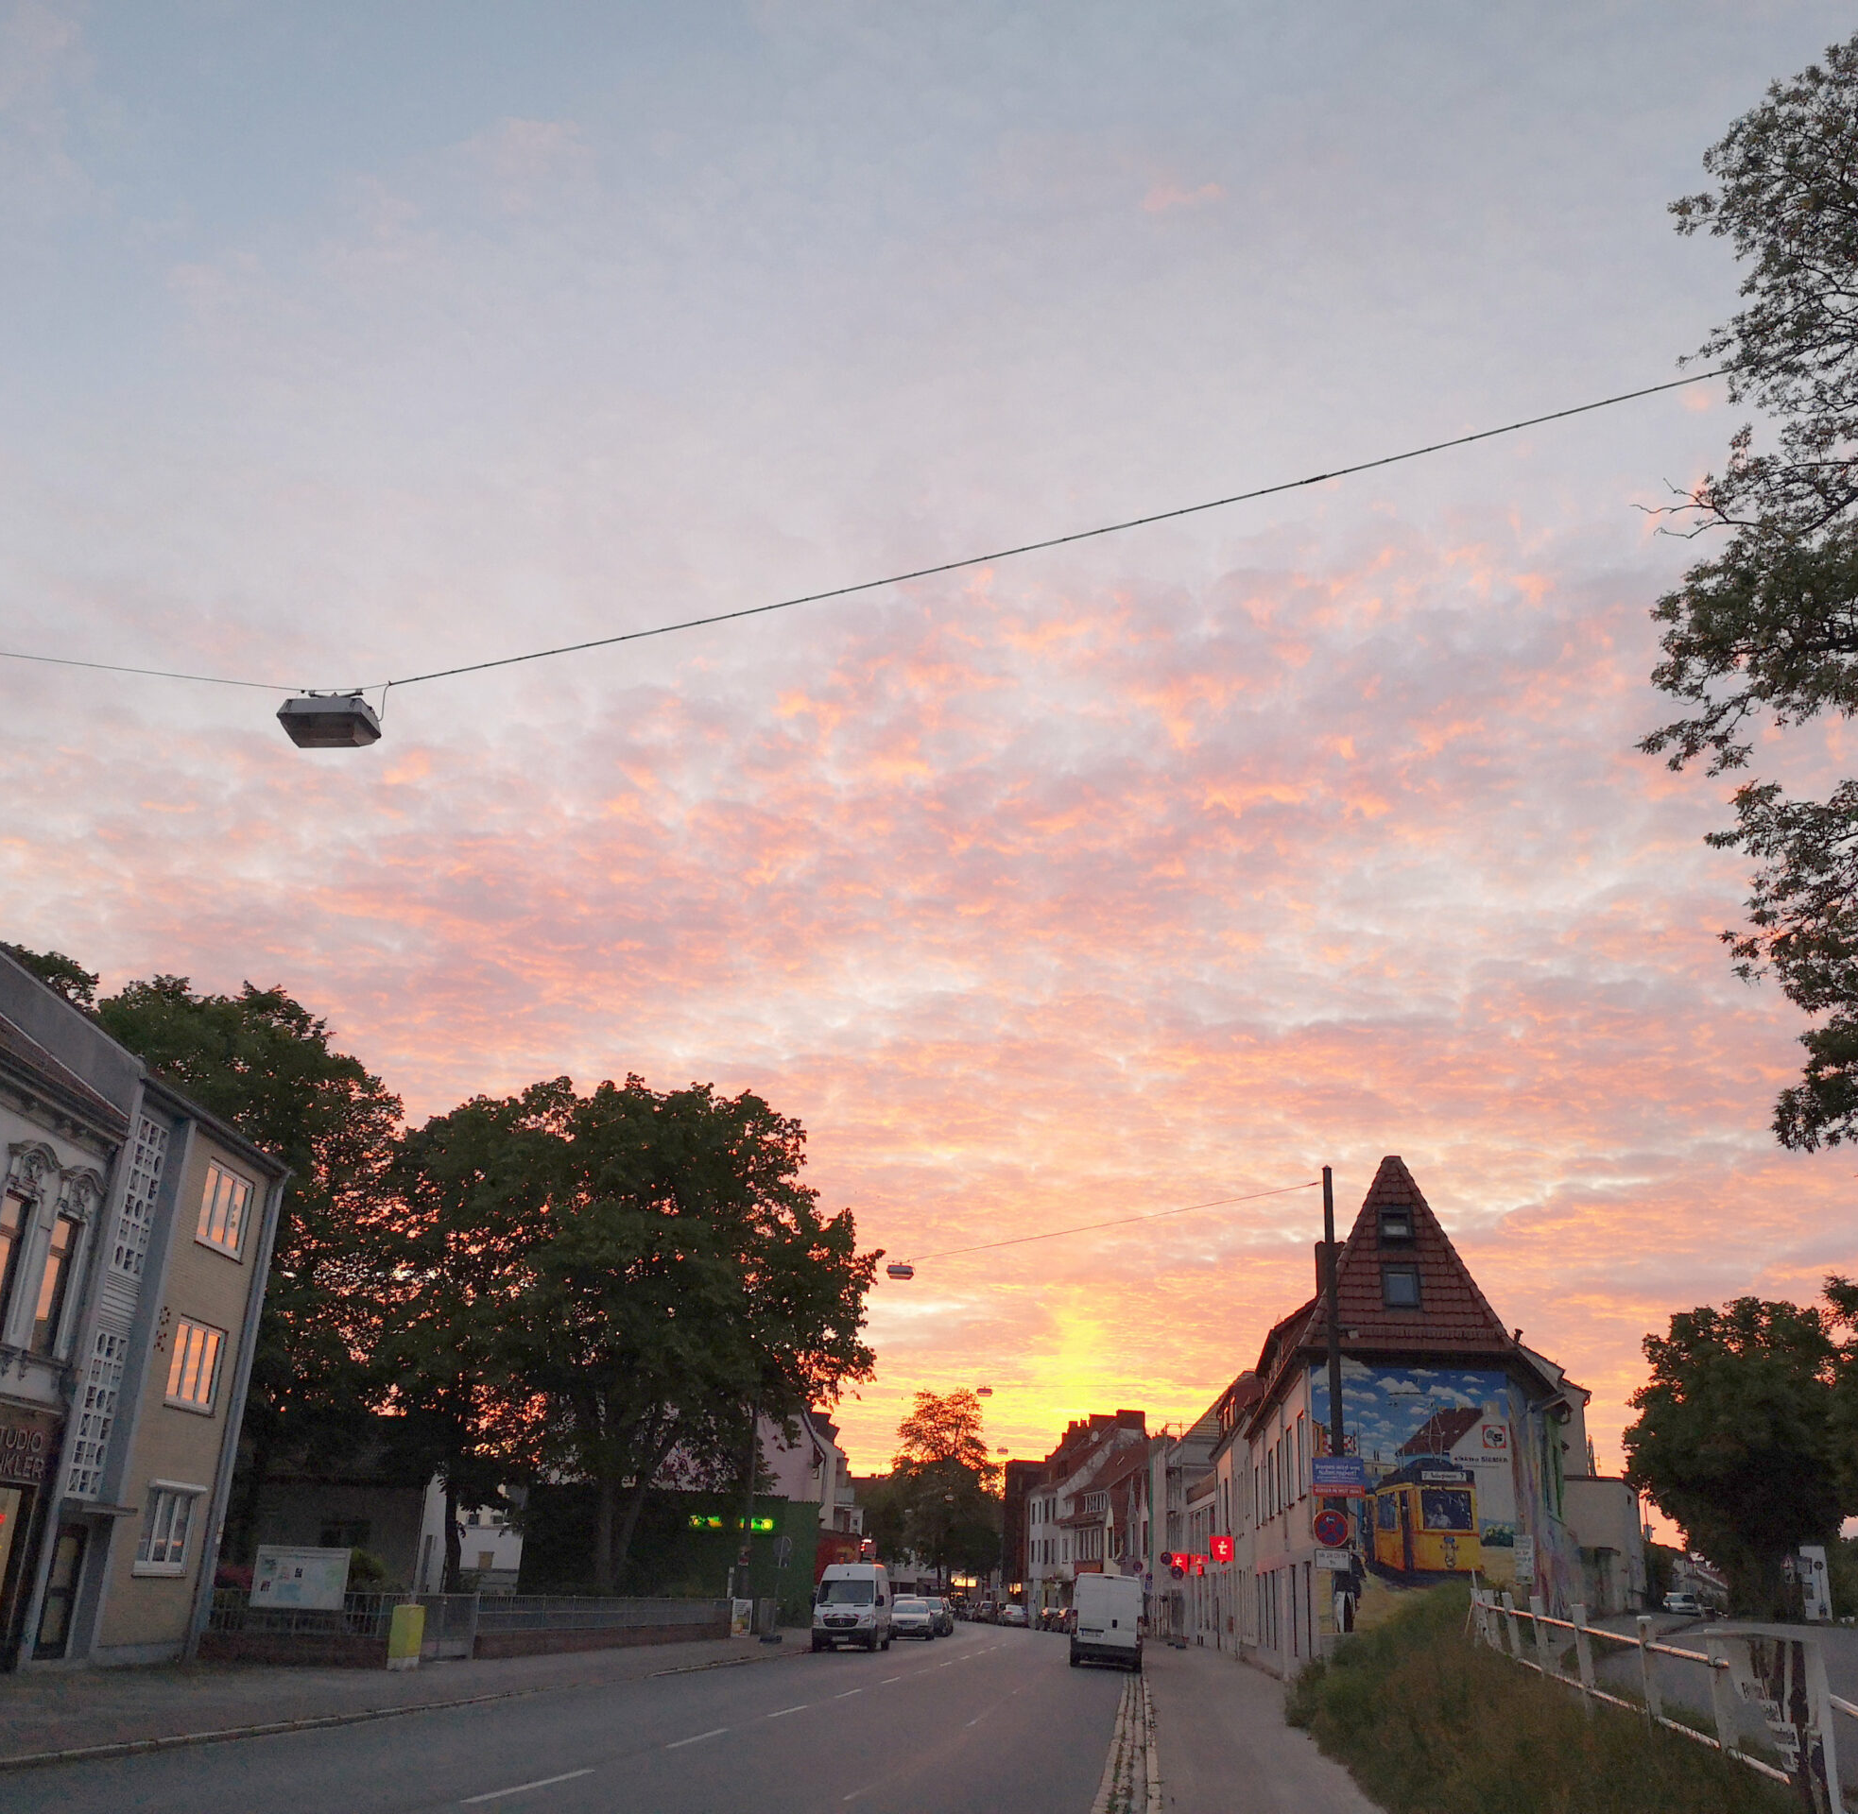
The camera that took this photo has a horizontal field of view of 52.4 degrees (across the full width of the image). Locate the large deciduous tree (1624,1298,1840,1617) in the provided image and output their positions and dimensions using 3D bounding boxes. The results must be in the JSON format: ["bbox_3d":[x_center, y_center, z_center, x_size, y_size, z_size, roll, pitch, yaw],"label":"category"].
[{"bbox_3d":[33.003,22.523,77.546,8.263,12.915,8.263,-5,-22,22],"label":"large deciduous tree"}]

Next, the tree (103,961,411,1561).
[{"bbox_3d":[-18.148,9.686,48.301,8.524,16.410,8.524,10,-21,-19],"label":"tree"}]

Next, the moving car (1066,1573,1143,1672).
[{"bbox_3d":[5.240,20.850,55.110,2.050,2.500,5.500,1,-20,6],"label":"moving car"}]

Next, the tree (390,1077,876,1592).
[{"bbox_3d":[-8.790,13.298,57.266,14.688,16.644,13.954,6,-20,-7],"label":"tree"}]

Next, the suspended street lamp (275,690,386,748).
[{"bbox_3d":[-4.360,-1.364,13.771,0.635,0.270,0.347,1,-20,6],"label":"suspended street lamp"}]

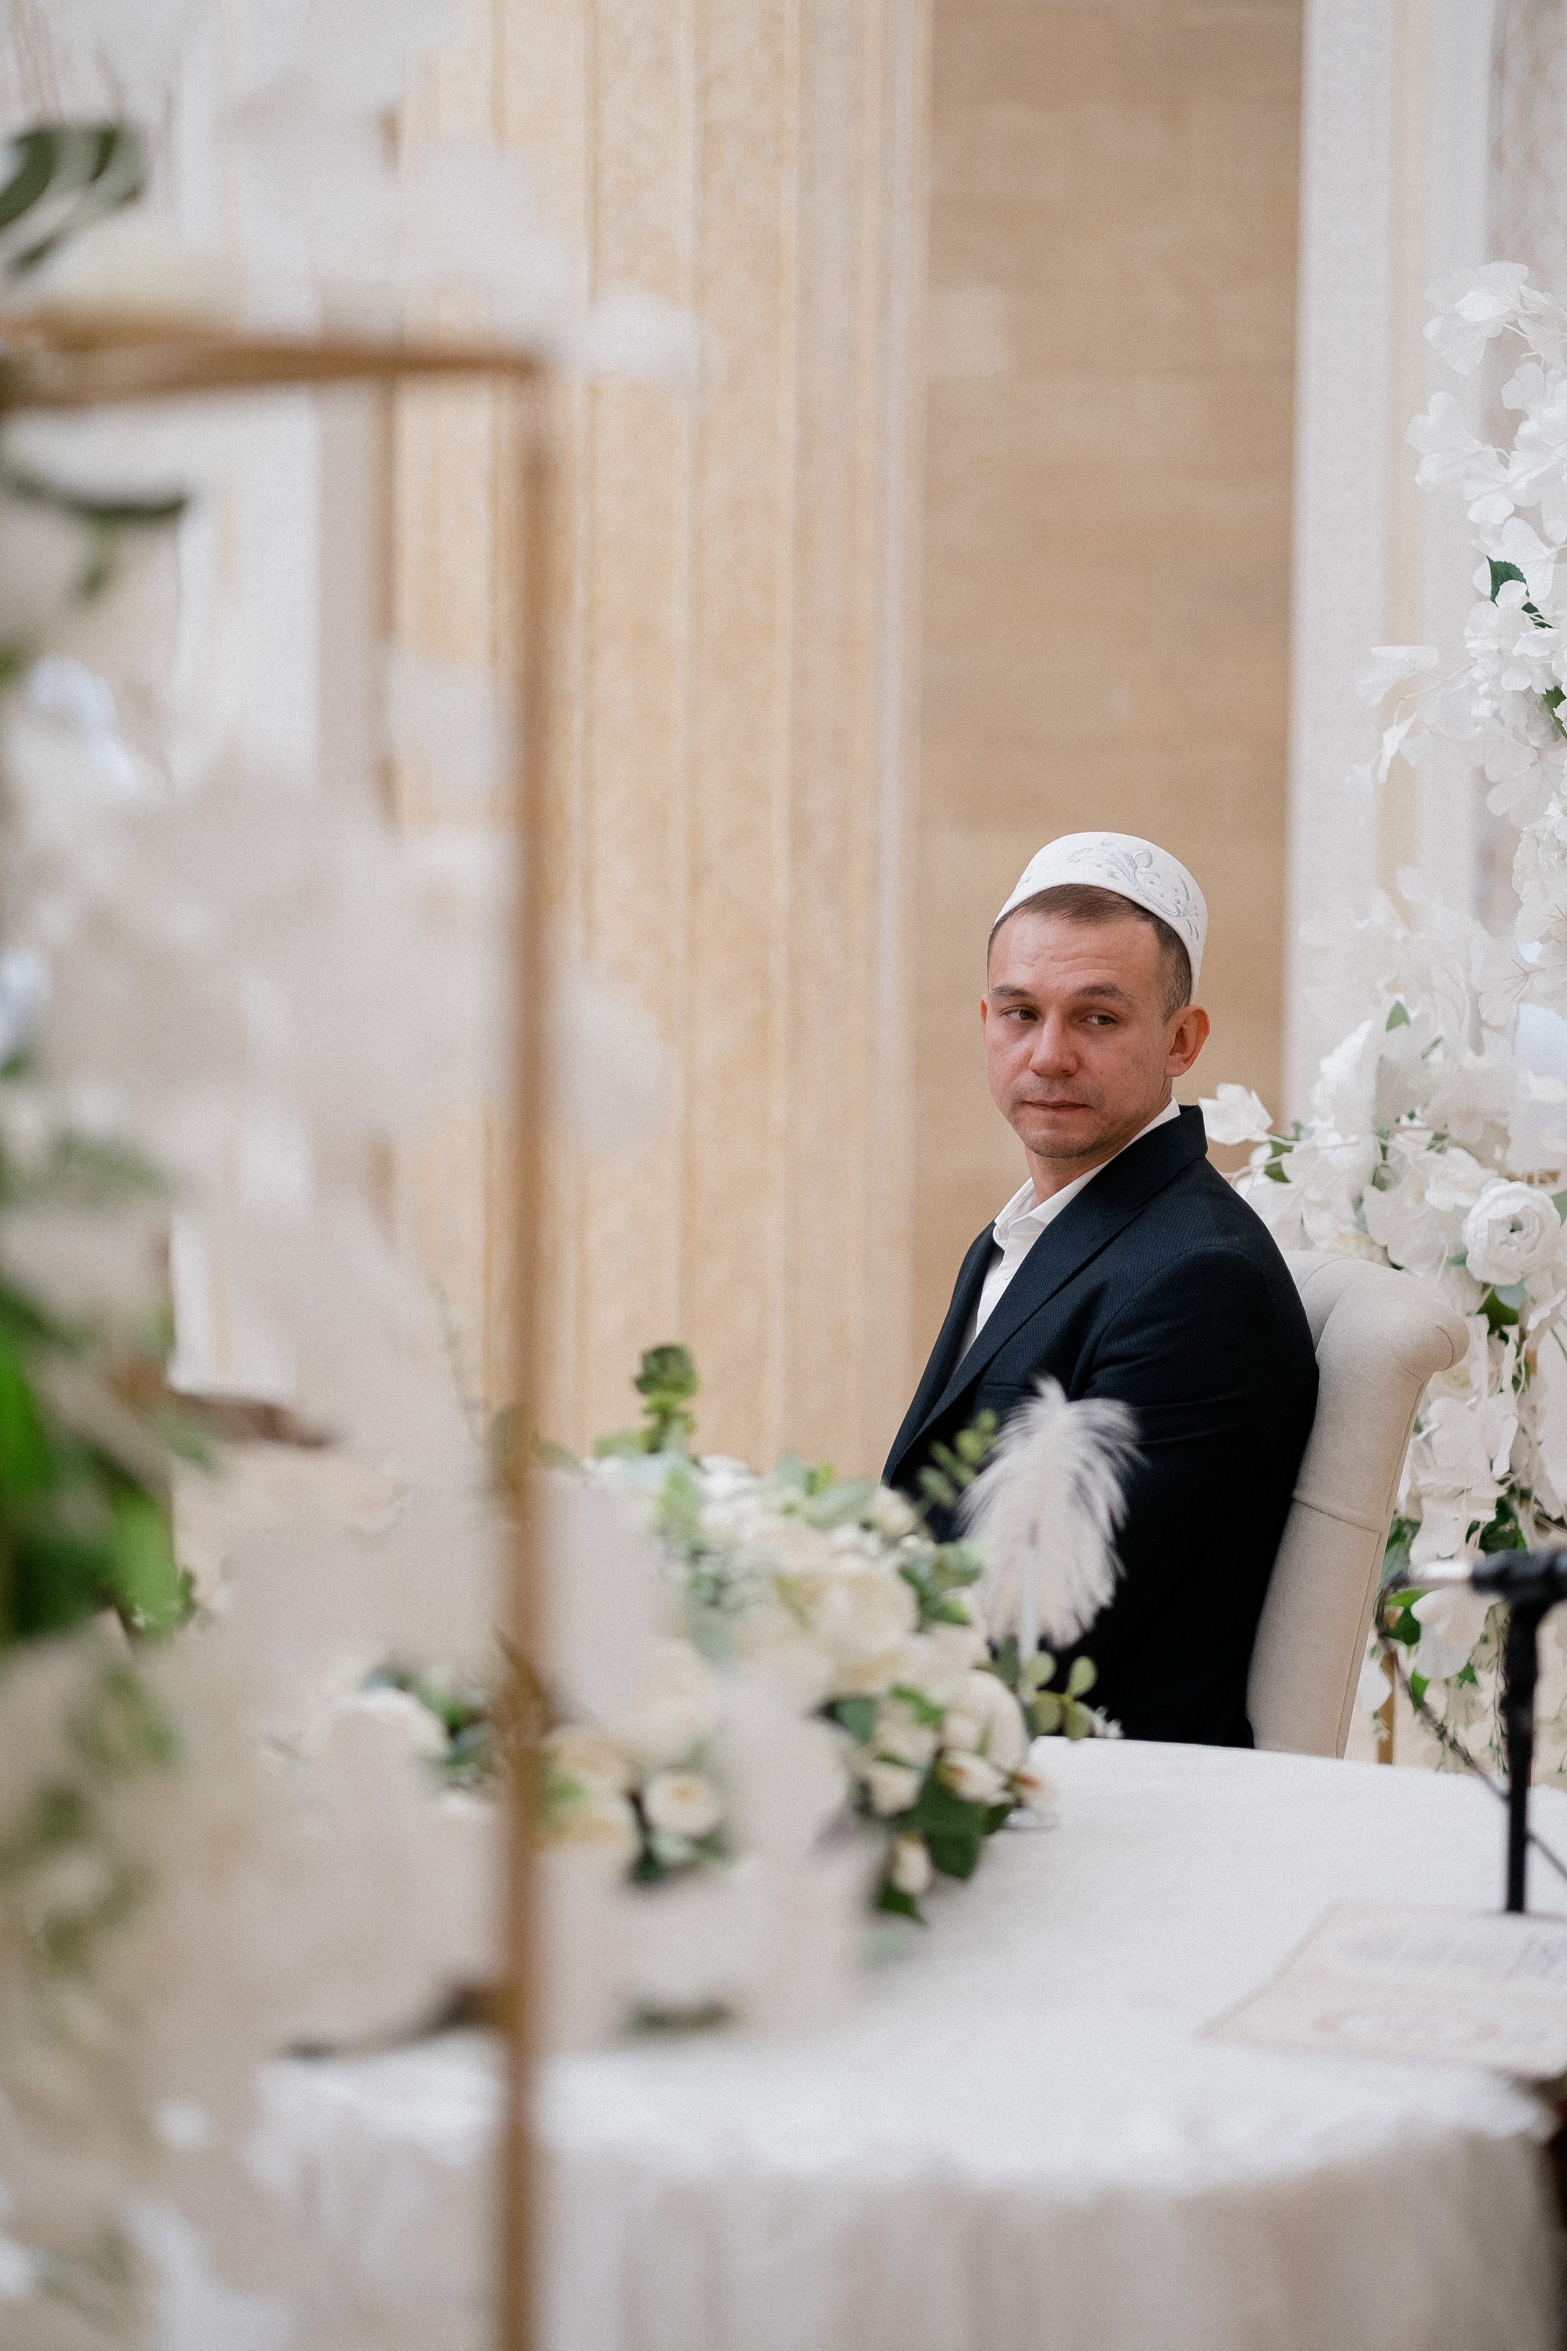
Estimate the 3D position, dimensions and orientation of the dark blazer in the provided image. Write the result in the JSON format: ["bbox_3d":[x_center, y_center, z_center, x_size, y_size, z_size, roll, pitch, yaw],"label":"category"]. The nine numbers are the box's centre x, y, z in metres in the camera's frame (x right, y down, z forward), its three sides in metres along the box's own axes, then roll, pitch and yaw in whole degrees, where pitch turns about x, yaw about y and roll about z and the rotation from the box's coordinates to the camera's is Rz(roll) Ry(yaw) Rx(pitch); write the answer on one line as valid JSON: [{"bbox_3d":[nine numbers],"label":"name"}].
[{"bbox_3d":[0.224,0.256,4.230,0.380,0.630,0.480,-1,4,-29],"label":"dark blazer"}]

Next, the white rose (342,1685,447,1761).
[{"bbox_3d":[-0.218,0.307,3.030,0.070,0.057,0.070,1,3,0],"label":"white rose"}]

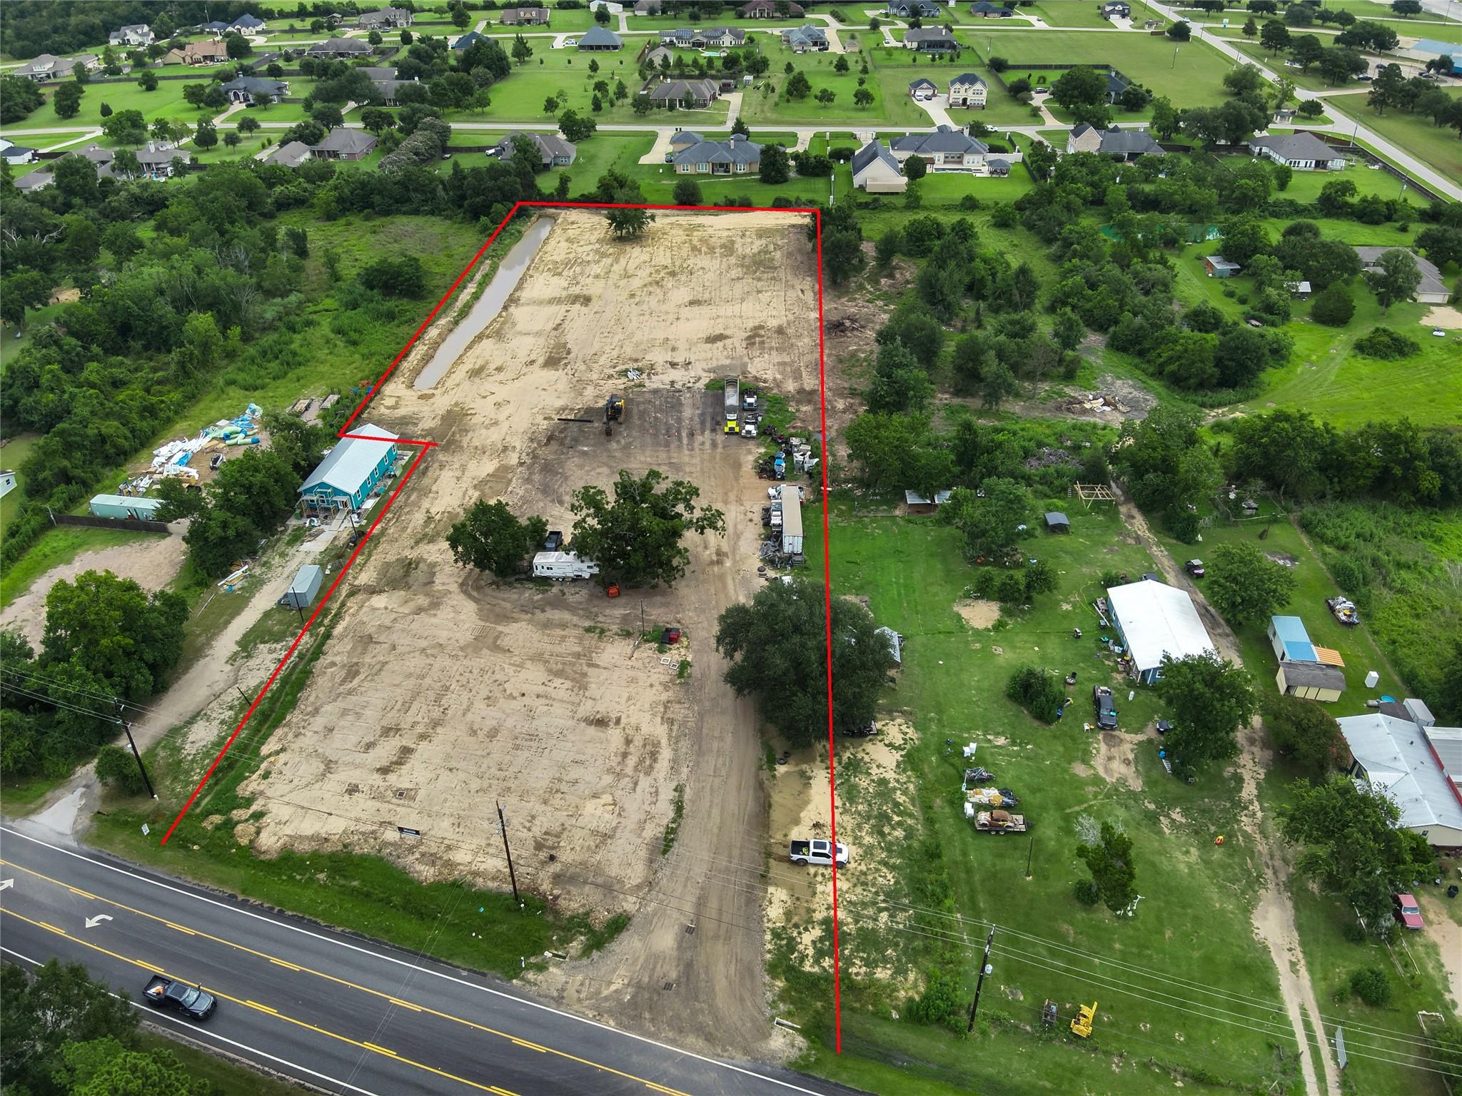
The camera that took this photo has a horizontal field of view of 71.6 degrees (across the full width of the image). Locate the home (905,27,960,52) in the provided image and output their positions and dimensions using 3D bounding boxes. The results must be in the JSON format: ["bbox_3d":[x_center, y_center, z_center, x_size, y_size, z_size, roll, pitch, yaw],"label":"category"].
[{"bbox_3d":[92.050,-234.770,466.440,22.500,8.300,16.000,0,35,2],"label":"home"}]

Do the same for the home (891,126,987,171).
[{"bbox_3d":[61.750,-119.610,299.860,28.890,8.420,19.590,0,35,0],"label":"home"}]

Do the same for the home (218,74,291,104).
[{"bbox_3d":[-185.470,-181.000,398.380,21.500,8.700,15.000,-2,35,-2],"label":"home"}]

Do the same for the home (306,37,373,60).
[{"bbox_3d":[-165.080,-214.370,432.380,26.060,7.240,16.410,0,35,0],"label":"home"}]

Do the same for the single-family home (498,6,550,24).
[{"bbox_3d":[-111.060,-288.900,549.400,24.000,7.700,11.500,-1,35,0],"label":"single-family home"}]

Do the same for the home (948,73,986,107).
[{"bbox_3d":[86.470,-166.490,368.210,12.800,10.600,11.000,4,36,7],"label":"home"}]

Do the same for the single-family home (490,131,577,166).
[{"bbox_3d":[-57.920,-119.100,301.950,23.500,6.460,22.520,0,35,0],"label":"single-family home"}]

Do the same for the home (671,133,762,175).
[{"bbox_3d":[-4.440,-117.010,298.530,25.960,6.560,23.510,0,35,0],"label":"home"}]

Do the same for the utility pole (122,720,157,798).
[{"bbox_3d":[-61.580,21.540,104.950,0.350,12.200,0.350,0,32,0],"label":"utility pole"}]

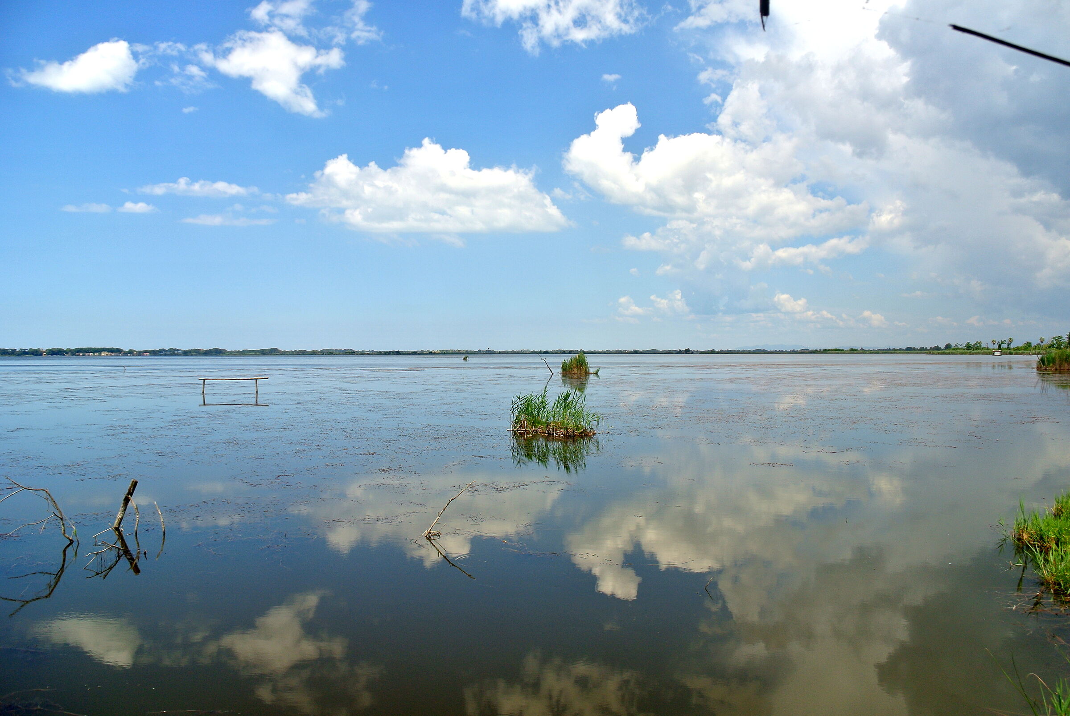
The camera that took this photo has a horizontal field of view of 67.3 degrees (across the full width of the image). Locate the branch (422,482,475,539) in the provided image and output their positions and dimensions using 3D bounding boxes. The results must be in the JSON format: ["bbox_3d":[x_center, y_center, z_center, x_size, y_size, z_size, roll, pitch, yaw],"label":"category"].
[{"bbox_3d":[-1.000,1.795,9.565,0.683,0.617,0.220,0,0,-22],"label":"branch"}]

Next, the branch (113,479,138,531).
[{"bbox_3d":[-5.049,1.806,9.918,0.085,0.641,0.085,21,-3,-22],"label":"branch"}]

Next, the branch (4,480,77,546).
[{"bbox_3d":[-5.618,1.708,8.876,0.754,0.799,0.650,0,0,0],"label":"branch"}]

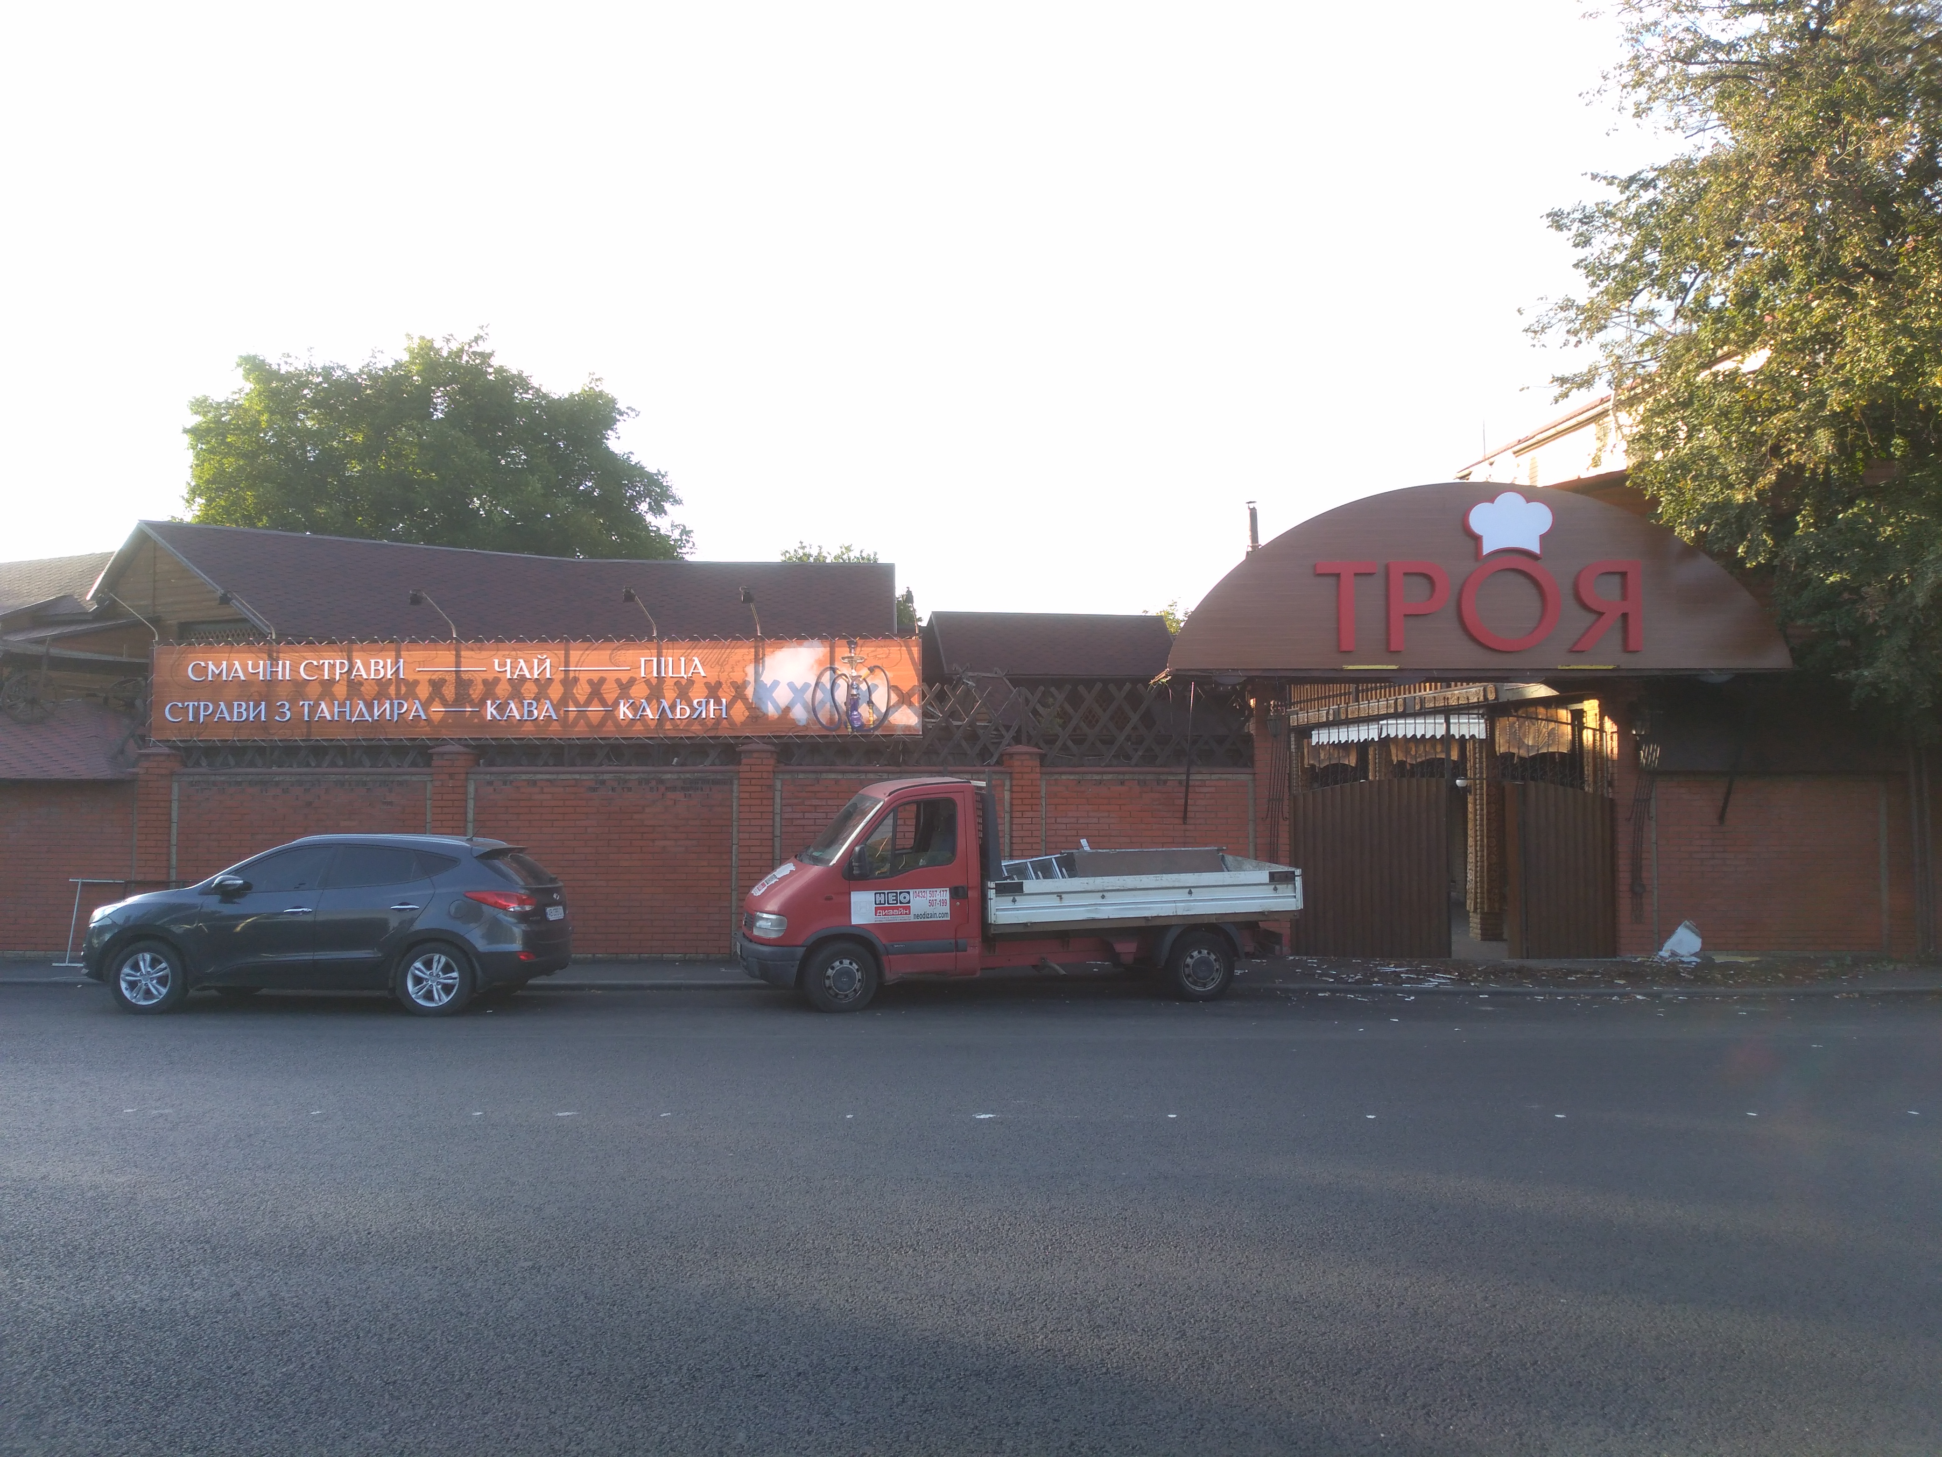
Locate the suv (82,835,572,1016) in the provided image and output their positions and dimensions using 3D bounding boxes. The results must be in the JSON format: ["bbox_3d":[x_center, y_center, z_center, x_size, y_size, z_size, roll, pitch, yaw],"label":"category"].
[{"bbox_3d":[-6.173,1.839,14.199,4.410,1.660,1.820,0,-4,1],"label":"suv"}]

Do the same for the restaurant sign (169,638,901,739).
[{"bbox_3d":[-5.076,-0.441,16.775,9.100,1.140,0.100,0,-3,4],"label":"restaurant sign"}]

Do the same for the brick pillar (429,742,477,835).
[{"bbox_3d":[-5.929,1.390,16.800,0.420,2.404,0.420,0,-3,4],"label":"brick pillar"}]

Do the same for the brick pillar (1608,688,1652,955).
[{"bbox_3d":[7.729,1.093,17.165,0.410,3.108,0.400,0,-4,0],"label":"brick pillar"}]

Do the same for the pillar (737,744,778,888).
[{"bbox_3d":[-2.410,1.379,16.650,0.420,2.396,0.420,0,-3,4],"label":"pillar"}]

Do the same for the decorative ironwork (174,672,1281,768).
[{"bbox_3d":[-3.218,-0.082,17.292,13.071,1.118,0.100,0,-4,0],"label":"decorative ironwork"}]

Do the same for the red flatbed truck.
[{"bbox_3d":[0.424,1.617,15.103,5.480,2.240,2.050,1,-4,-13],"label":"red flatbed truck"}]

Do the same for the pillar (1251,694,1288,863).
[{"bbox_3d":[3.626,1.068,17.614,0.410,3.261,0.410,0,-3,6],"label":"pillar"}]

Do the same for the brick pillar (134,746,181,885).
[{"bbox_3d":[-9.481,1.442,17.142,0.440,2.478,0.420,0,-4,0],"label":"brick pillar"}]

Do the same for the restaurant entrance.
[{"bbox_3d":[5.660,1.084,17.166,3.875,3.199,0.350,0,-4,0],"label":"restaurant entrance"}]

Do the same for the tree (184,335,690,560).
[{"bbox_3d":[-10.700,-2.302,29.128,9.800,11.140,9.200,0,-3,3],"label":"tree"}]

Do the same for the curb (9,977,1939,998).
[{"bbox_3d":[-0.081,2.700,15.257,20.055,0.130,0.200,0,-4,1],"label":"curb"}]

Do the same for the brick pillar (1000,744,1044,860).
[{"bbox_3d":[0.623,1.437,17.554,0.420,2.473,0.420,0,-3,7],"label":"brick pillar"}]

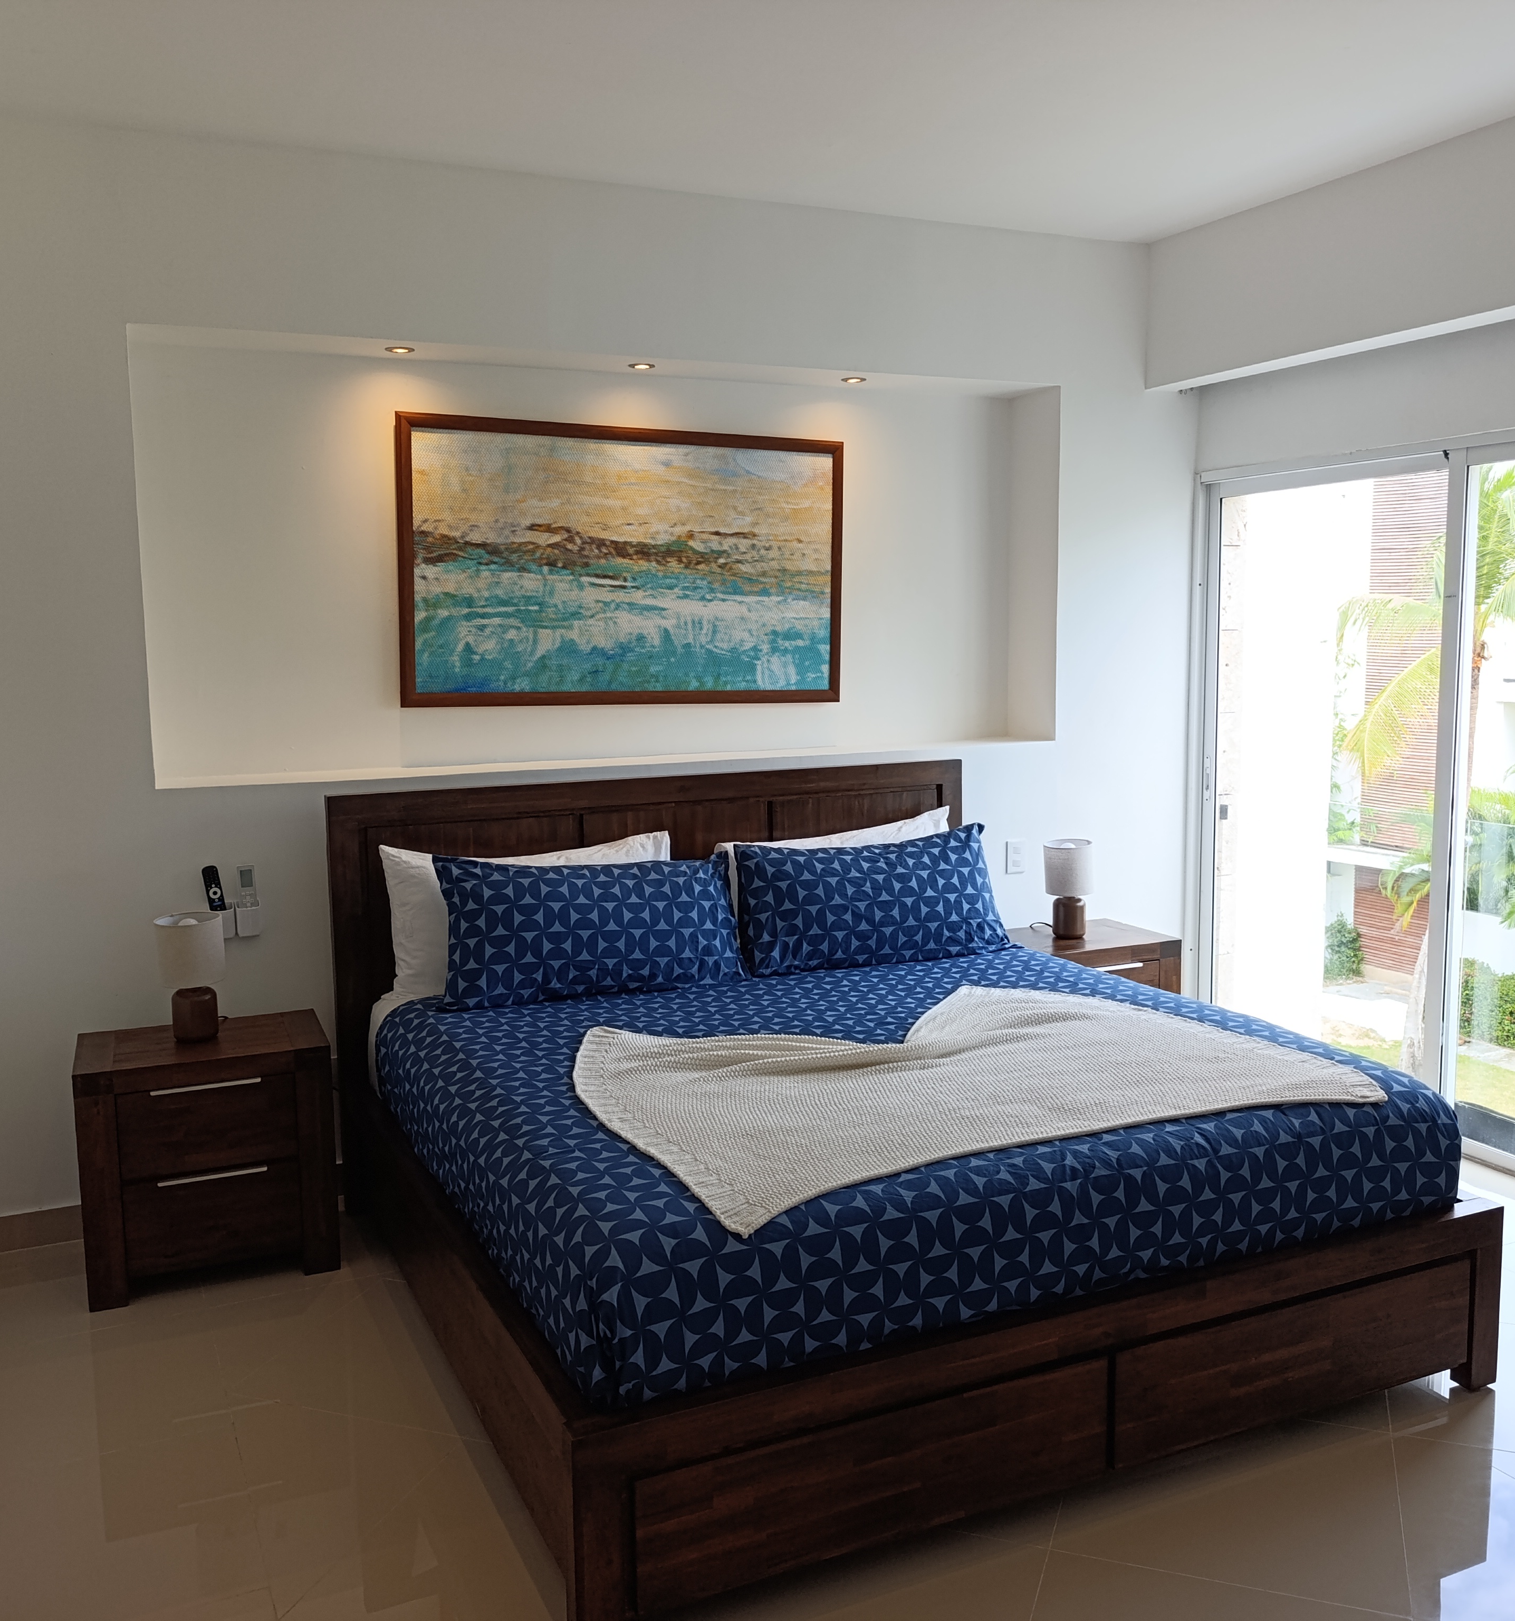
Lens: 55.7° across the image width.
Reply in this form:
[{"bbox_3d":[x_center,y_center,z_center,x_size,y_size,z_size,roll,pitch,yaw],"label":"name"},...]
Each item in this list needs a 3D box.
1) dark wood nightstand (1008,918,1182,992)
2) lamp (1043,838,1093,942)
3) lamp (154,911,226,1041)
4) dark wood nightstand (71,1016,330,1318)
[{"bbox_3d":[1.075,0.732,4.904,0.600,0.604,0.396,-4,8,-25],"label":"dark wood nightstand"},{"bbox_3d":[1.058,0.272,4.858,0.164,0.319,0.164,-1,8,0],"label":"lamp"},{"bbox_3d":[-1.487,0.442,3.772,0.168,0.319,0.168,-4,8,-24],"label":"lamp"},{"bbox_3d":[-1.454,0.904,3.801,0.600,0.604,0.396,-4,8,-23],"label":"dark wood nightstand"}]

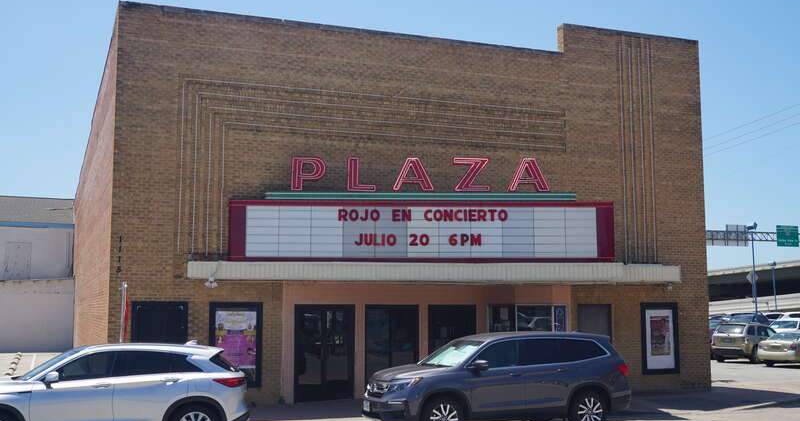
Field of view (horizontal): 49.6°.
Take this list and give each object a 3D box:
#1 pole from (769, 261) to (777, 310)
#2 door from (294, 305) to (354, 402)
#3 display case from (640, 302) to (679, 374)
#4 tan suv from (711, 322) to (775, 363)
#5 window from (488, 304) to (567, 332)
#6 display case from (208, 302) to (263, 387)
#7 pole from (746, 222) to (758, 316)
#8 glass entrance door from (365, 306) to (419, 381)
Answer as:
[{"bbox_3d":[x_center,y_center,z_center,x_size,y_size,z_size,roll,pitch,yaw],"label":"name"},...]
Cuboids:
[{"bbox_3d":[42.218,9.455,97.549,0.900,7.536,0.450,0,-6,0],"label":"pole"},{"bbox_3d":[-1.661,3.180,19.329,1.545,2.132,0.100,4,-7,-34],"label":"door"},{"bbox_3d":[6.678,3.284,22.197,1.145,1.824,0.120,2,-7,-20],"label":"display case"},{"bbox_3d":[16.350,6.120,40.400,4.720,1.740,1.870,6,-9,-43],"label":"tan suv"},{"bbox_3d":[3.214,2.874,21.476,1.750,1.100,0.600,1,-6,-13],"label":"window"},{"bbox_3d":[-3.489,2.860,18.422,1.138,1.798,0.120,2,-7,-20],"label":"display case"},{"bbox_3d":[24.977,4.989,60.817,0.750,8.258,0.400,0,-6,0],"label":"pole"},{"bbox_3d":[-0.173,3.288,20.327,1.516,2.132,0.100,4,-7,-34],"label":"glass entrance door"}]

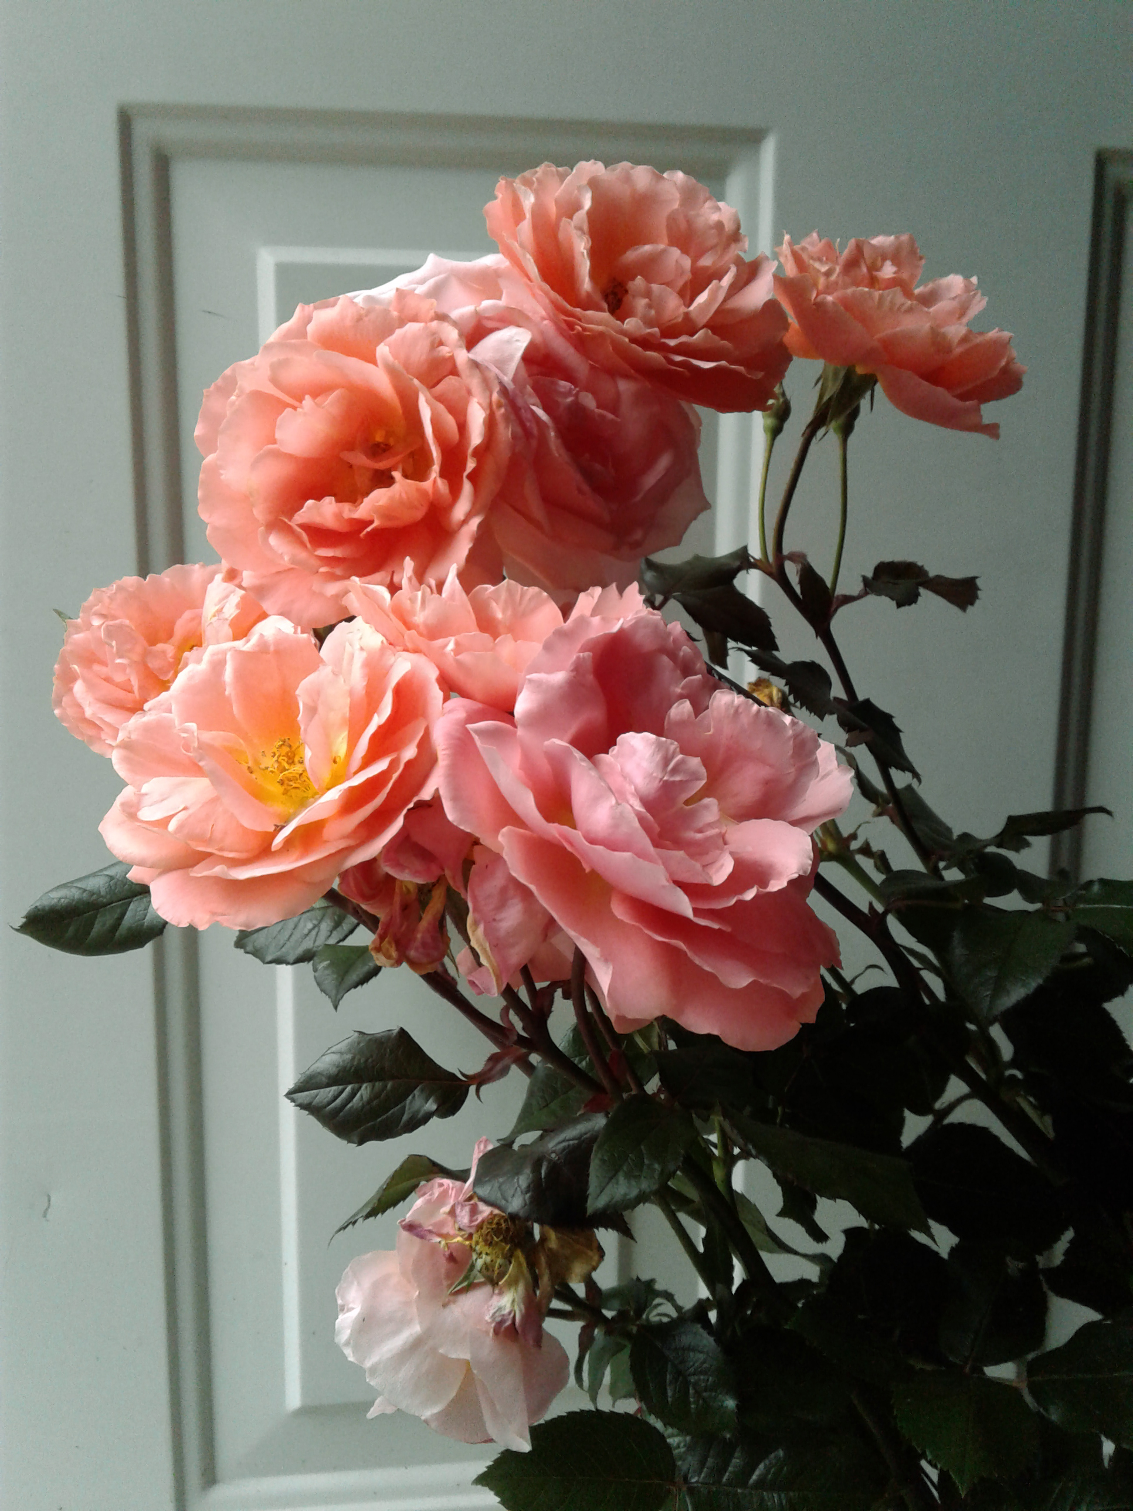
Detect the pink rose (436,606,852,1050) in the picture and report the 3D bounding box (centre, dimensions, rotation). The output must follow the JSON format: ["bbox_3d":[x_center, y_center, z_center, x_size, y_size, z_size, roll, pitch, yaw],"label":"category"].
[{"bbox_3d":[0.020,0.018,0.360,0.100,0.060,0.100,4,53,-5],"label":"pink rose"}]

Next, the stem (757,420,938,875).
[{"bbox_3d":[0.084,-0.032,0.410,0.035,0.138,0.030,-14,6,1],"label":"stem"}]

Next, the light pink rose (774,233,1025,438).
[{"bbox_3d":[0.109,-0.137,0.455,0.078,0.052,0.076,16,6,0],"label":"light pink rose"}]

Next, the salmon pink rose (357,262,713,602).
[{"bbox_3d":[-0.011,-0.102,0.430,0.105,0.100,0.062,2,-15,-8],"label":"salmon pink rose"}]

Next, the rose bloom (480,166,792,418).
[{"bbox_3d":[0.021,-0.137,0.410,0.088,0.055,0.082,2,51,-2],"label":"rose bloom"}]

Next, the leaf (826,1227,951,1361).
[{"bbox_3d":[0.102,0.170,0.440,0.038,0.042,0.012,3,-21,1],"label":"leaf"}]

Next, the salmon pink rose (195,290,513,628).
[{"bbox_3d":[-0.058,-0.082,0.385,0.084,0.089,0.056,2,9,9],"label":"salmon pink rose"}]

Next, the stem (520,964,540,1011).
[{"bbox_3d":[-0.010,0.063,0.380,0.004,0.015,0.004,-18,3,1],"label":"stem"}]

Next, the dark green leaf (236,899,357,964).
[{"bbox_3d":[-0.076,0.048,0.395,0.036,0.020,0.012,2,23,5],"label":"dark green leaf"}]

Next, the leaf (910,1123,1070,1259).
[{"bbox_3d":[0.133,0.138,0.440,0.050,0.011,0.041,14,54,11],"label":"leaf"}]

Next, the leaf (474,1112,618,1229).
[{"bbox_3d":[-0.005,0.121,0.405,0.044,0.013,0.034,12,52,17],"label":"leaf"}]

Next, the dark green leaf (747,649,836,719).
[{"bbox_3d":[0.069,-0.022,0.430,0.034,0.010,0.019,36,41,5],"label":"dark green leaf"}]

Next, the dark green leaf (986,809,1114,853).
[{"bbox_3d":[0.153,0.024,0.440,0.039,0.012,0.020,3,18,-9],"label":"dark green leaf"}]

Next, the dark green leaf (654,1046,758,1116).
[{"bbox_3d":[0.039,0.090,0.385,0.029,0.019,0.014,-2,21,-5],"label":"dark green leaf"}]

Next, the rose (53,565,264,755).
[{"bbox_3d":[-0.127,-0.029,0.440,0.070,0.070,0.050,-10,-36,14],"label":"rose"}]

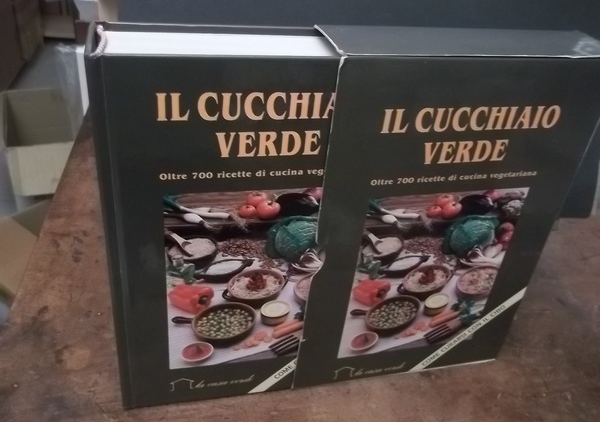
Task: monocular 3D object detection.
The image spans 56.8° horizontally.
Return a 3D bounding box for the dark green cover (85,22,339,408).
[{"bbox_3d":[-0.029,0.016,0.348,0.170,0.246,0.046,-4,35,-15],"label":"dark green cover"}]

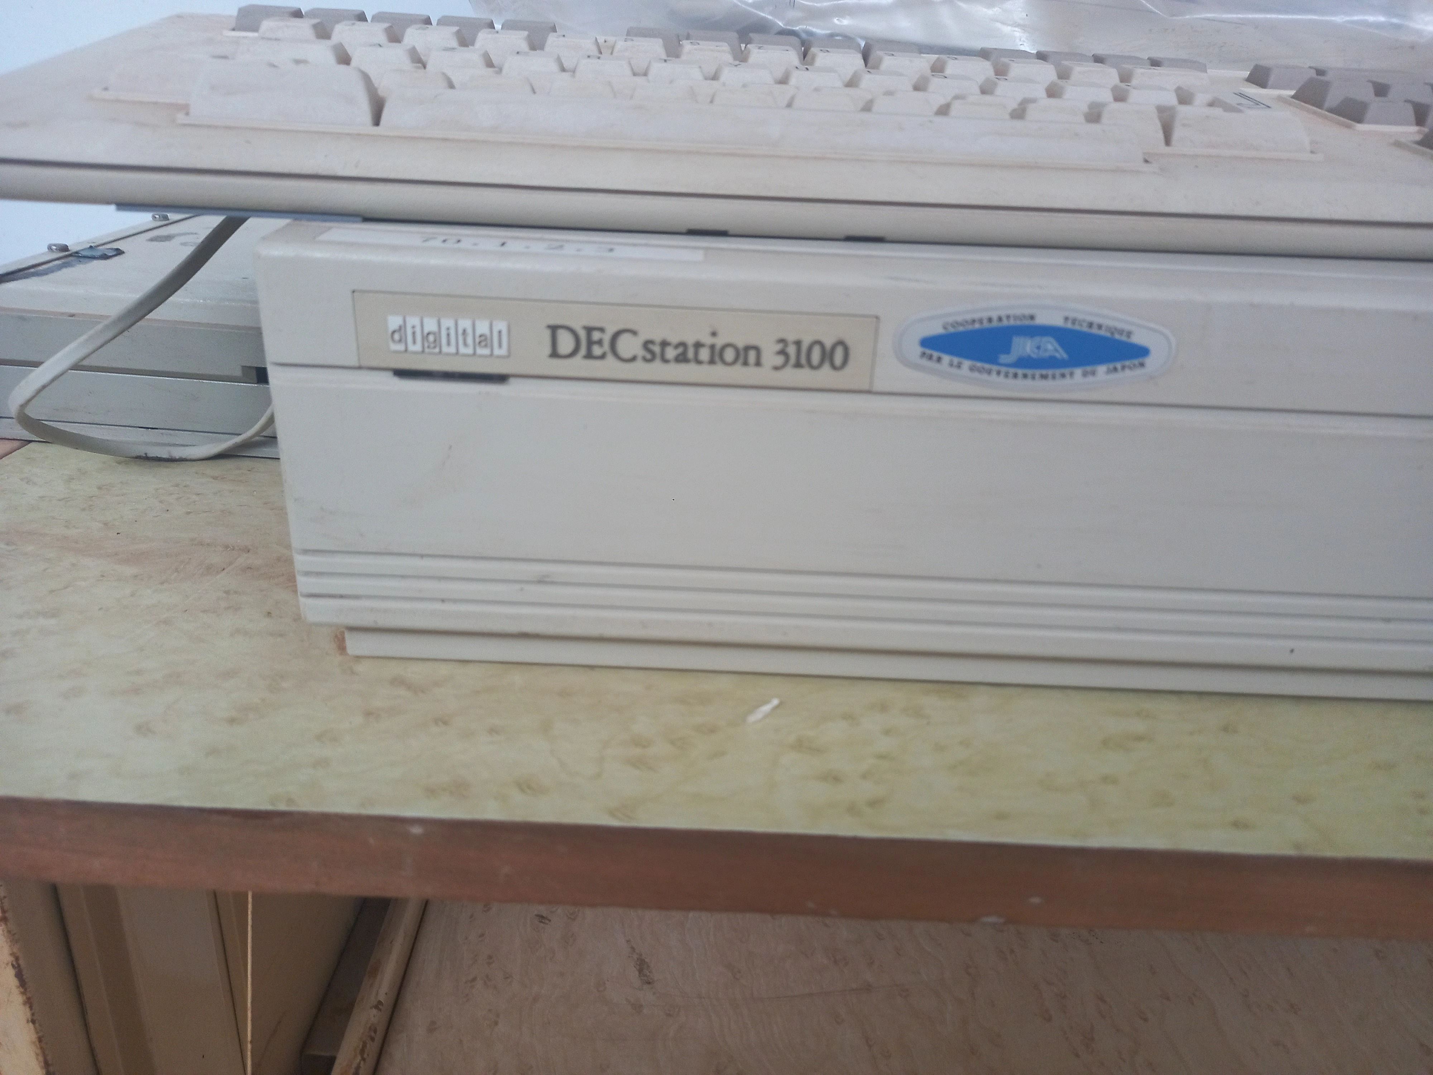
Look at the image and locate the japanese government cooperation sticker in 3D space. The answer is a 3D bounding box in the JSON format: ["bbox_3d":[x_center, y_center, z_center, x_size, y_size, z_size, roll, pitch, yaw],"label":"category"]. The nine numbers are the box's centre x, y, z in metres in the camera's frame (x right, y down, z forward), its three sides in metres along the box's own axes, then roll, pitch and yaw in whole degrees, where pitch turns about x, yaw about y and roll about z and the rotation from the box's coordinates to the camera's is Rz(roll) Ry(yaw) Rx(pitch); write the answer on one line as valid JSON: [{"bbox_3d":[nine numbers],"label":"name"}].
[{"bbox_3d":[0.062,-0.037,0.202,0.055,0.017,0.001,3,24,0],"label":"japanese government cooperation sticker"}]

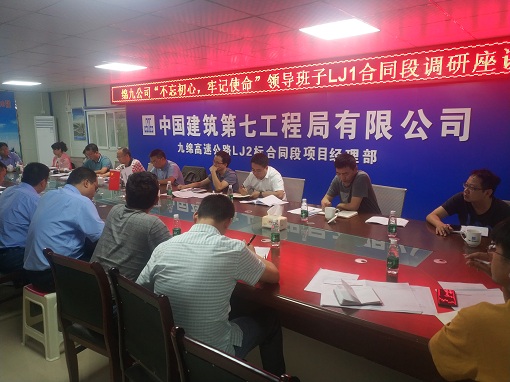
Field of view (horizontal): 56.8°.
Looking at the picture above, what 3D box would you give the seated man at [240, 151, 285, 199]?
[{"bbox_3d":[0.059,0.230,5.054,0.760,1.230,0.560,-5,9,-45],"label":"seated man"}]

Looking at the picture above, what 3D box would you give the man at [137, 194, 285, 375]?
[{"bbox_3d":[-0.175,0.584,2.145,0.580,1.160,0.760,4,7,29],"label":"man"}]

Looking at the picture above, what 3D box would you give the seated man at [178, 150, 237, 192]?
[{"bbox_3d":[-0.453,0.160,5.555,0.820,1.240,0.660,-1,7,-15],"label":"seated man"}]

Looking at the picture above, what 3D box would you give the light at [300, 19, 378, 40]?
[{"bbox_3d":[0.788,-1.481,4.304,0.600,0.060,0.530,7,9,43],"label":"light"}]

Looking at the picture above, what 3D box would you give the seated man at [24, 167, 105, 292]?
[{"bbox_3d":[-1.262,0.418,3.329,0.540,1.190,0.760,5,8,35],"label":"seated man"}]

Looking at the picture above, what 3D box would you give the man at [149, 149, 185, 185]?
[{"bbox_3d":[-1.264,0.071,6.323,0.760,1.220,0.560,-5,9,-42],"label":"man"}]

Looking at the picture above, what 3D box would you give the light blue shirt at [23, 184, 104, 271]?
[{"bbox_3d":[-1.314,0.240,3.250,0.500,0.560,0.480,5,8,35],"label":"light blue shirt"}]

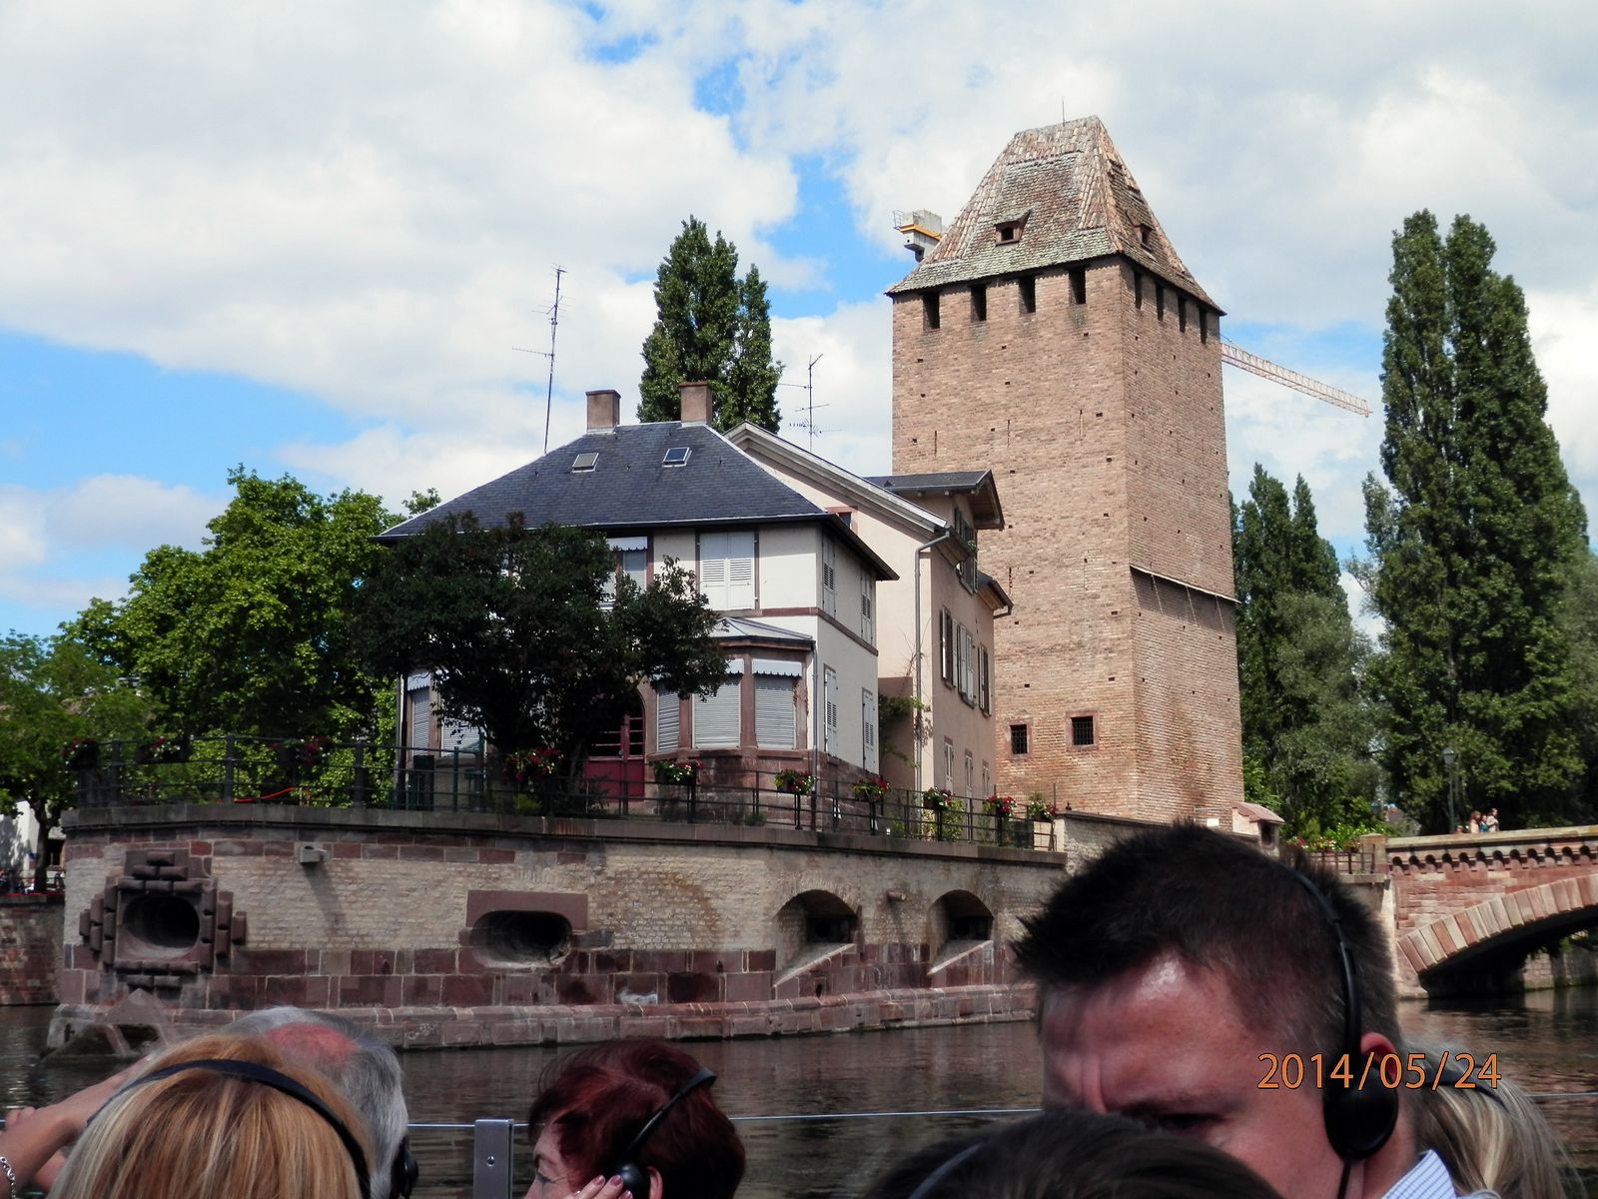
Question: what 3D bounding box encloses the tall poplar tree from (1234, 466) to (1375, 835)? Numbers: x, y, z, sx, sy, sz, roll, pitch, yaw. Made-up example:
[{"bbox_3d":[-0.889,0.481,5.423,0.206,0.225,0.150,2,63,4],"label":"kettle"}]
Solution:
[{"bbox_3d":[25.071,4.172,110.668,7.400,21.561,7.000,-2,-9,13],"label":"tall poplar tree"}]

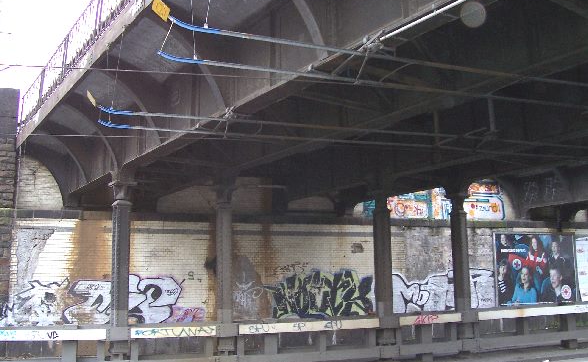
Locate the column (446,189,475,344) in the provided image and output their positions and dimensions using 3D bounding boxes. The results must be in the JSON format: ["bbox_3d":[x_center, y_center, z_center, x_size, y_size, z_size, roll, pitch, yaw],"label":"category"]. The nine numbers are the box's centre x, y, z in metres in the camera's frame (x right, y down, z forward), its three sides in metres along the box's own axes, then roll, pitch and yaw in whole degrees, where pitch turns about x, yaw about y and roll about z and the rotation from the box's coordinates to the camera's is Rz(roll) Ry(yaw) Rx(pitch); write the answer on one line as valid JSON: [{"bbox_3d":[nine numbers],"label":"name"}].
[{"bbox_3d":[4.839,2.458,15.980,0.420,4.351,0.420,2,-9,-19],"label":"column"}]

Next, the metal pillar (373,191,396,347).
[{"bbox_3d":[2.463,2.415,15.169,0.420,4.126,0.420,2,-9,-19],"label":"metal pillar"}]

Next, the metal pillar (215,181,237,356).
[{"bbox_3d":[-1.683,2.122,13.789,0.420,4.318,0.420,2,-9,-19],"label":"metal pillar"}]

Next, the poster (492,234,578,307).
[{"bbox_3d":[8.687,3.201,19.950,3.600,2.650,0.100,2,-9,-19],"label":"poster"}]

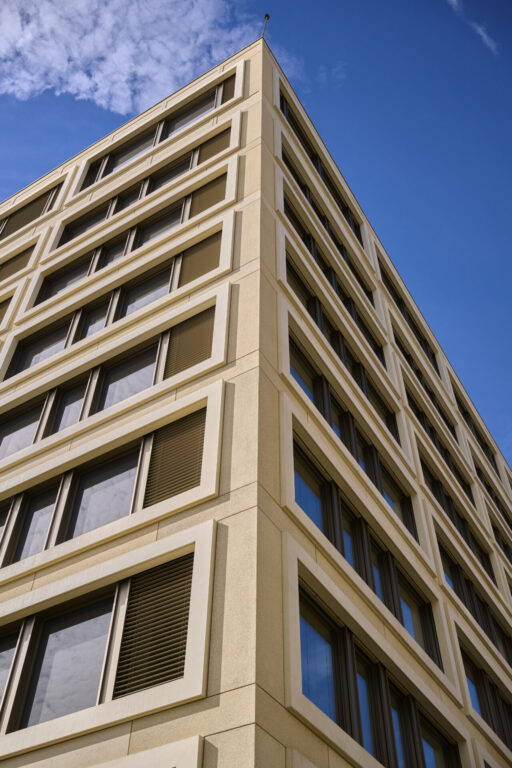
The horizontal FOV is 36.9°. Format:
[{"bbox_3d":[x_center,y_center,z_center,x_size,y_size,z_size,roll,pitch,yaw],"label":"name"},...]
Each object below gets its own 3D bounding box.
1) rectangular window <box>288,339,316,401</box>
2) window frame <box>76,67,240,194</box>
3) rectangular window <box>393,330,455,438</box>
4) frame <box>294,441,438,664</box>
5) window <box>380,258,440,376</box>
[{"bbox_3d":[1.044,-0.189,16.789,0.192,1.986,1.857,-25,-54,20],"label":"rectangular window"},{"bbox_3d":[-3.582,-9.115,28.271,6.989,3.141,0.252,-25,-54,20],"label":"window frame"},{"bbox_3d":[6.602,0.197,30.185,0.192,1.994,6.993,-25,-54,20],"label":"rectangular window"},{"bbox_3d":[2.290,3.608,15.558,0.192,2.105,7.017,-25,-54,20],"label":"frame"},{"bbox_3d":[6.648,-2.729,33.639,0.192,2.993,6.993,-25,-54,20],"label":"window"}]

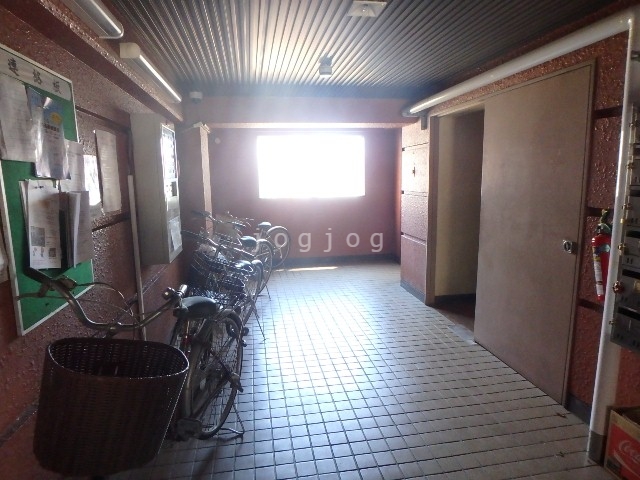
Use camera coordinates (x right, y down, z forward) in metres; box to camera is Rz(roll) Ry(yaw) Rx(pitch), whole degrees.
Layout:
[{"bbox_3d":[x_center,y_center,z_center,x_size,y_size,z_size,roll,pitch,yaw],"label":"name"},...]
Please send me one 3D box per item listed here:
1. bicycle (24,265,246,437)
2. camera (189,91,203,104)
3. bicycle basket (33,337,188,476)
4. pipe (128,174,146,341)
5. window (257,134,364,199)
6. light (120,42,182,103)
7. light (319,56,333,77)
[{"bbox_3d":[-0.618,0.620,1.595,0.580,1.080,1.750,0,9,8],"label":"bicycle"},{"bbox_3d":[-1.228,-1.406,3.845,0.125,0.110,0.125,-2,9,-10],"label":"camera"},{"bbox_3d":[-0.589,0.461,1.127,0.365,0.275,0.300,6,6,1],"label":"bicycle basket"},{"bbox_3d":[-1.184,0.300,2.554,0.040,1.430,0.040,-2,9,-10],"label":"pipe"},{"bbox_3d":[-0.115,-1.114,5.927,1.650,0.920,0.100,-2,9,-10],"label":"window"},{"bbox_3d":[-1.099,-1.089,2.643,0.100,0.085,1.240,-2,9,-10],"label":"light"},{"bbox_3d":[0.041,-1.294,2.914,0.105,0.120,0.105,-2,9,-10],"label":"light"}]

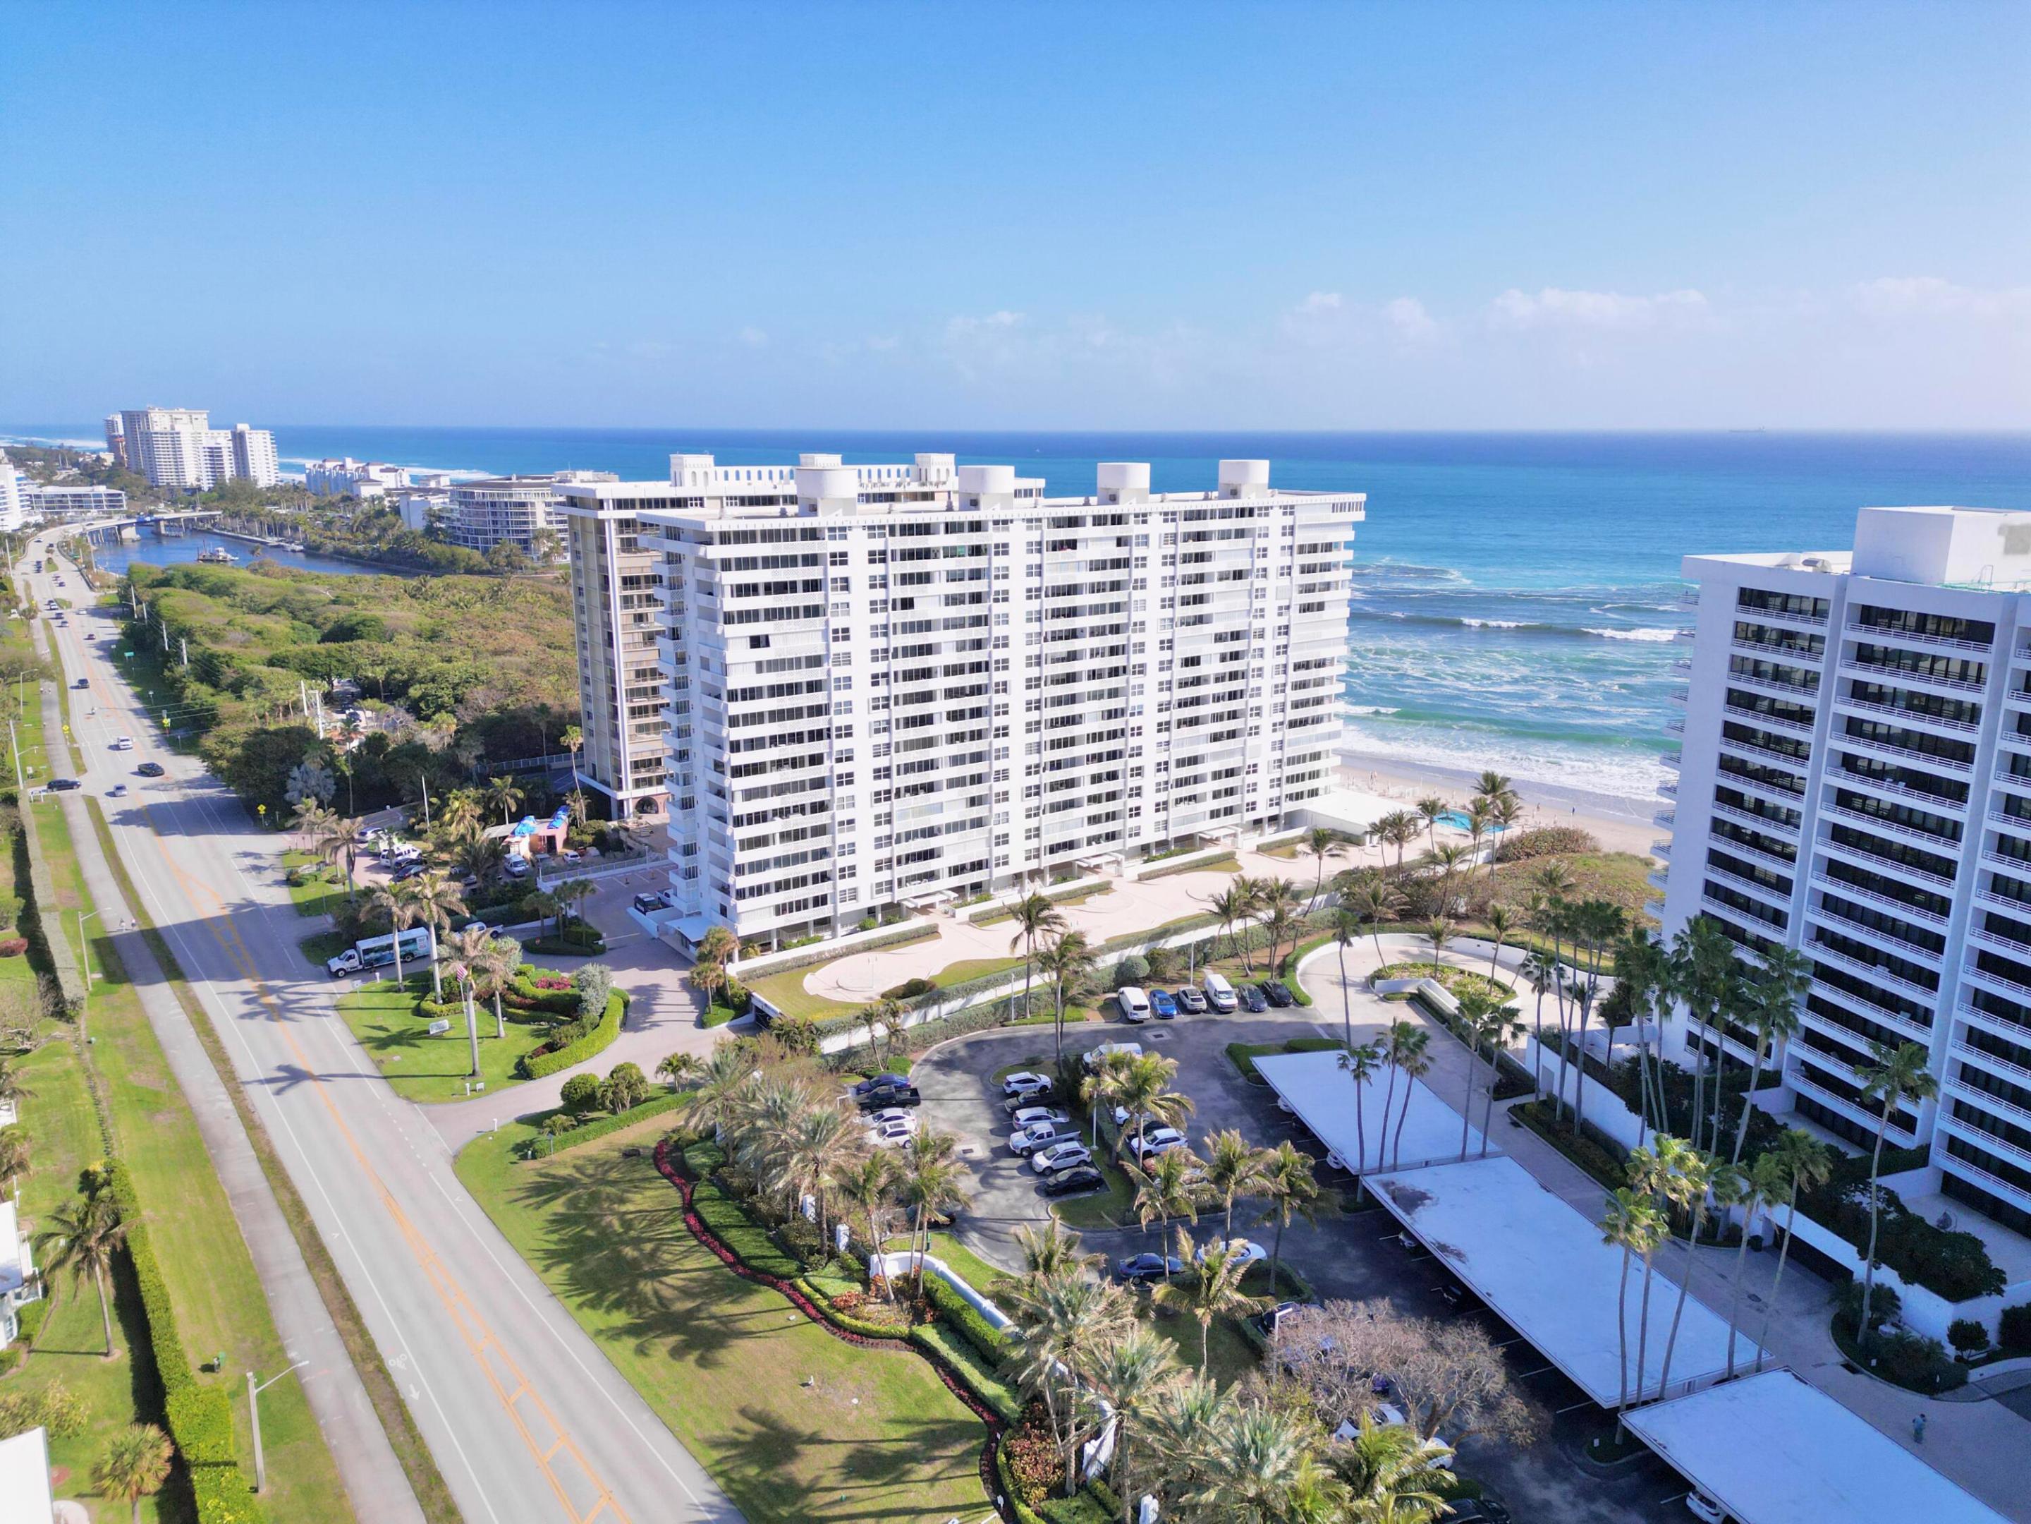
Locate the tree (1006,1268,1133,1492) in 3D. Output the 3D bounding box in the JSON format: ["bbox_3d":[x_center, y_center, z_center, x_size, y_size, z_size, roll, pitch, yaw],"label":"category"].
[{"bbox_3d":[2.691,34.016,75.825,7.600,12.700,7.600,0,13,0],"label":"tree"}]

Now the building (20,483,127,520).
[{"bbox_3d":[-552.730,-152.522,827.131,54.000,16.600,20.000,-6,15,-24],"label":"building"}]

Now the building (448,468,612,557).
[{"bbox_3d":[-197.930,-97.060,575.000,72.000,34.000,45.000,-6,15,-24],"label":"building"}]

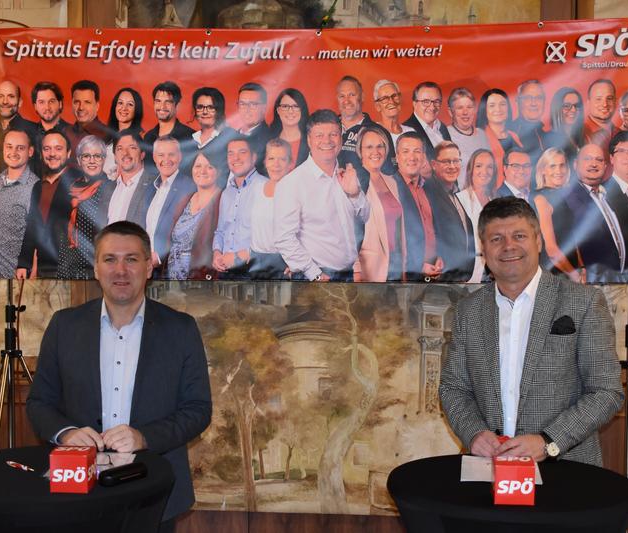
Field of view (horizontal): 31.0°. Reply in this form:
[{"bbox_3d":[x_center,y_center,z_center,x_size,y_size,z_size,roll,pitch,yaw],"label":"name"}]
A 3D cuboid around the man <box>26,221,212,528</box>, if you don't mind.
[{"bbox_3d":[-0.590,0.743,3.527,0.560,1.768,0.440,0,3,-3],"label":"man"}]

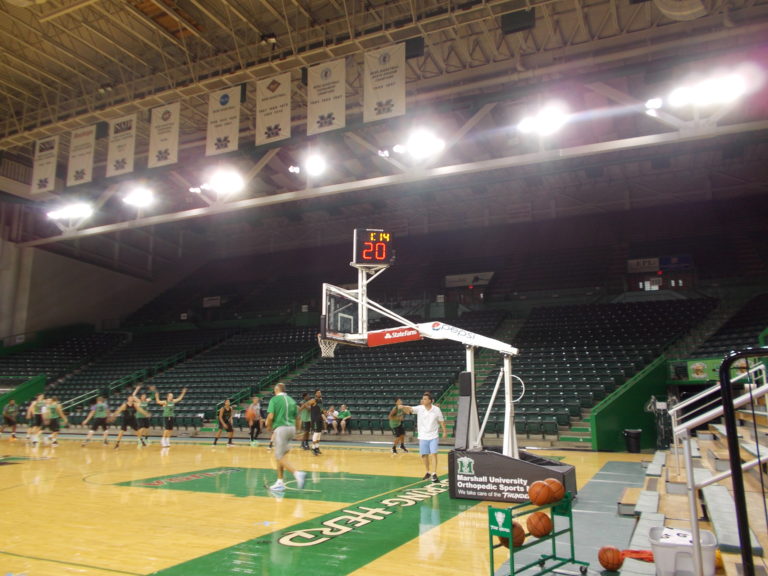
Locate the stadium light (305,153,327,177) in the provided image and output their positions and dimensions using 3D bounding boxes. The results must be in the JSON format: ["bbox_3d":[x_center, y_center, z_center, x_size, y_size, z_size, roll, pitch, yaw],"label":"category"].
[{"bbox_3d":[-4.374,-7.887,36.835,1.500,1.400,0.800,-5,-13,24],"label":"stadium light"}]

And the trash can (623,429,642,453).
[{"bbox_3d":[8.262,5.062,19.163,0.600,0.770,0.600,-5,-13,24],"label":"trash can"}]

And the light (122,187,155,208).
[{"bbox_3d":[-18.519,-6.841,43.600,2.400,1.400,1.000,-5,-12,24],"label":"light"}]

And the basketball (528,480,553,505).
[{"bbox_3d":[1.595,2.093,5.870,0.240,0.240,0.240,-5,-12,24],"label":"basketball"}]

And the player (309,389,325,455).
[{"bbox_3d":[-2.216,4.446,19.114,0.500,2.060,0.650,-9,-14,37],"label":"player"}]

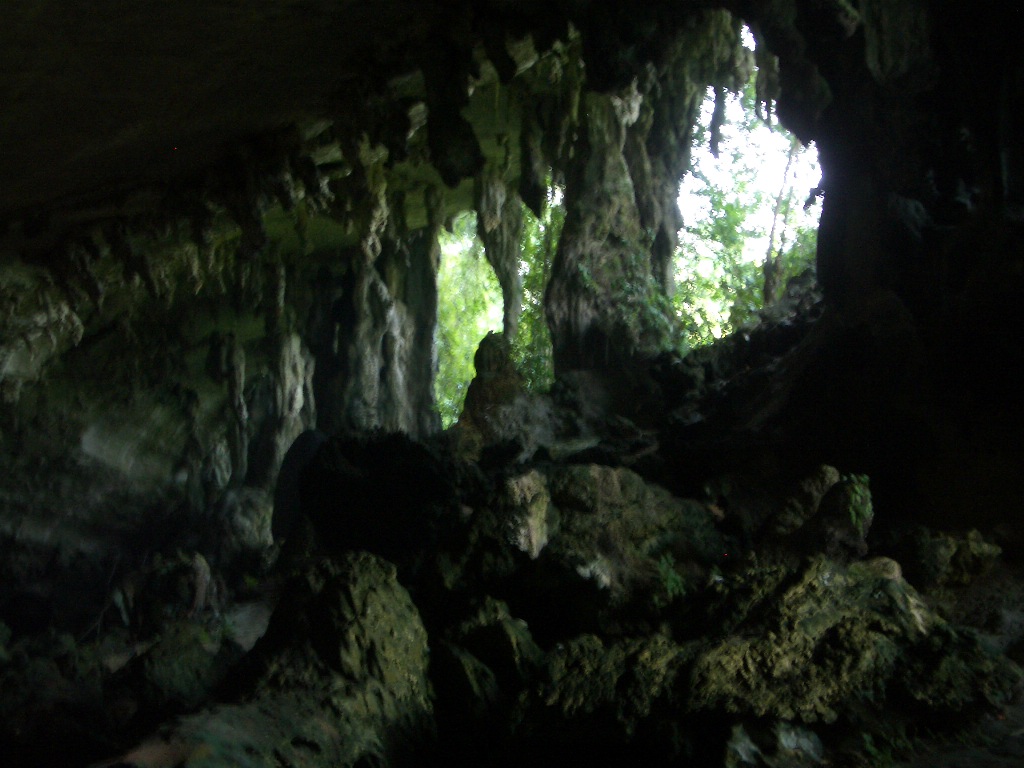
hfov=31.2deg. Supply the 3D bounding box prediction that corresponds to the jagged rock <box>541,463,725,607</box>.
[{"bbox_3d":[0.801,0.978,12.000,1.150,0.880,0.950,0,0,0],"label":"jagged rock"}]

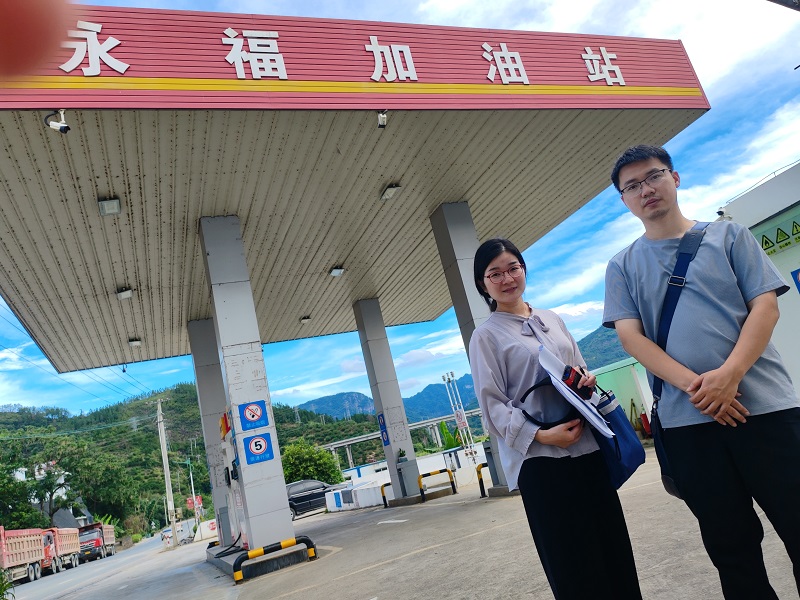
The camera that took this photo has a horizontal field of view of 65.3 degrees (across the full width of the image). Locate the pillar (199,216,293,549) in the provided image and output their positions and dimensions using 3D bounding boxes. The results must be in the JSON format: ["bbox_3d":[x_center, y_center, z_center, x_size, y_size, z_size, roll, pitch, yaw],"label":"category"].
[{"bbox_3d":[-2.637,1.266,10.566,0.620,5.613,0.620,-7,-16,-22],"label":"pillar"}]

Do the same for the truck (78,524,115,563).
[{"bbox_3d":[-33.450,26.816,68.702,2.500,3.450,10.300,-8,-15,-18],"label":"truck"}]

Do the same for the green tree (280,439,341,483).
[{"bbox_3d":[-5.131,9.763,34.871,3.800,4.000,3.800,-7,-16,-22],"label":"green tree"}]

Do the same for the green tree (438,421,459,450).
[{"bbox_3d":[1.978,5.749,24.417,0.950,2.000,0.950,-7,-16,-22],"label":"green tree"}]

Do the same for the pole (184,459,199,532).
[{"bbox_3d":[-13.209,12.577,40.059,0.180,4.779,0.180,-7,-16,-22],"label":"pole"}]

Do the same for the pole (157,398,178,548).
[{"bbox_3d":[-11.536,8.470,30.932,0.300,7.154,0.300,-7,-16,-22],"label":"pole"}]

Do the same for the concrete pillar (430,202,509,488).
[{"bbox_3d":[1.664,0.764,12.417,0.620,5.645,0.620,-7,-16,-22],"label":"concrete pillar"}]

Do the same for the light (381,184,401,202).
[{"bbox_3d":[-0.206,-2.147,12.407,0.315,0.100,0.510,-7,-16,-22],"label":"light"}]

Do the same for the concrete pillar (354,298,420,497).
[{"bbox_3d":[-0.375,2.736,17.966,0.620,5.663,0.620,-7,-16,-22],"label":"concrete pillar"}]

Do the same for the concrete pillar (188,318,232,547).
[{"bbox_3d":[-4.771,3.311,16.156,0.620,5.706,0.620,-7,-16,-22],"label":"concrete pillar"}]

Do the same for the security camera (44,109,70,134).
[{"bbox_3d":[-4.006,-2.091,7.328,0.260,0.280,0.120,-1,-16,-8],"label":"security camera"}]

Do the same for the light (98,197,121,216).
[{"bbox_3d":[-4.848,-1.577,10.438,0.315,0.100,0.510,-7,-16,-22],"label":"light"}]

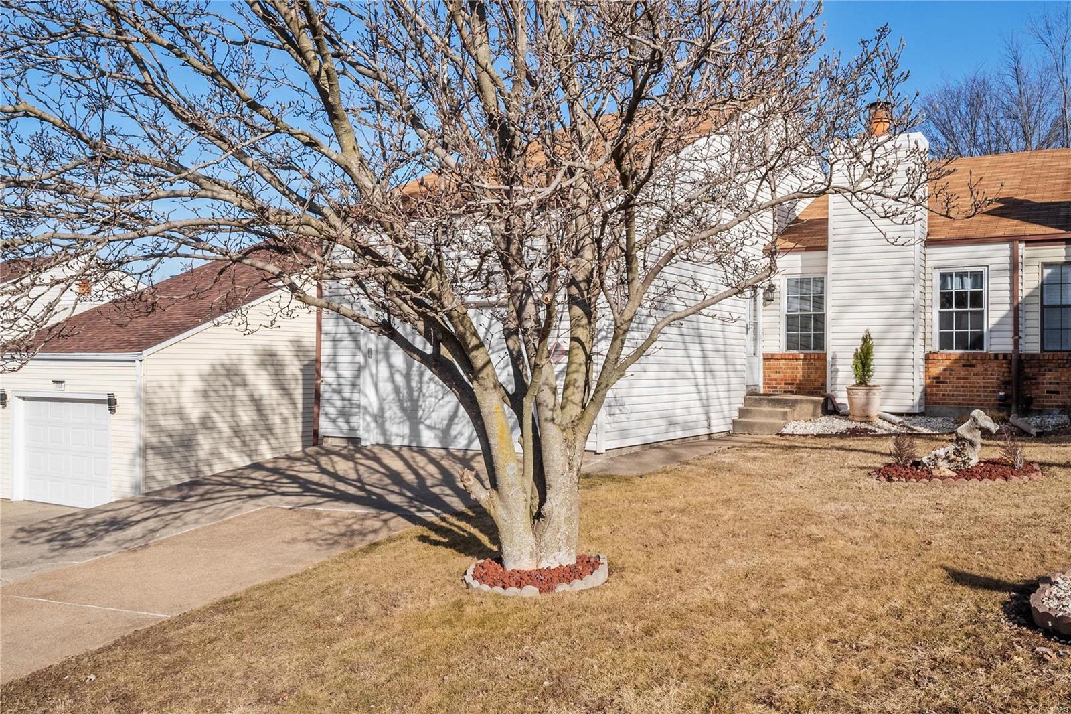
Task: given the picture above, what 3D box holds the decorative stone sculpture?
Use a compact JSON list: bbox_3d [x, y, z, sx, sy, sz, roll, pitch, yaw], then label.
[{"bbox_3d":[4.500,0.880,9.450,0.750,0.650,0.360,0,-1,26],"label":"decorative stone sculpture"}]

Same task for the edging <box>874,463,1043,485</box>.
[{"bbox_3d":[4.440,1.180,9.350,1.620,0.120,1.500,0,-1,26],"label":"edging"}]

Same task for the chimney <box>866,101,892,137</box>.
[{"bbox_3d":[5.950,-4.060,15.400,0.440,0.630,0.440,0,-1,32],"label":"chimney"}]

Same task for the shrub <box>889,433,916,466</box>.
[{"bbox_3d":[3.980,1.000,9.650,0.310,0.370,0.310,0,-1,24],"label":"shrub"}]

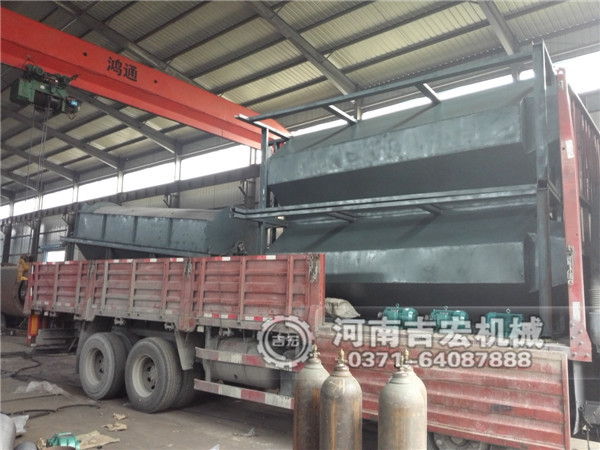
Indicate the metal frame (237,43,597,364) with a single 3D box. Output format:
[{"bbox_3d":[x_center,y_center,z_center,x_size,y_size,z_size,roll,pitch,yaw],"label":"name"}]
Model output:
[{"bbox_3d":[1.295,-0.101,6.315,4.150,2.800,2.050,-5,-11,38],"label":"metal frame"}]

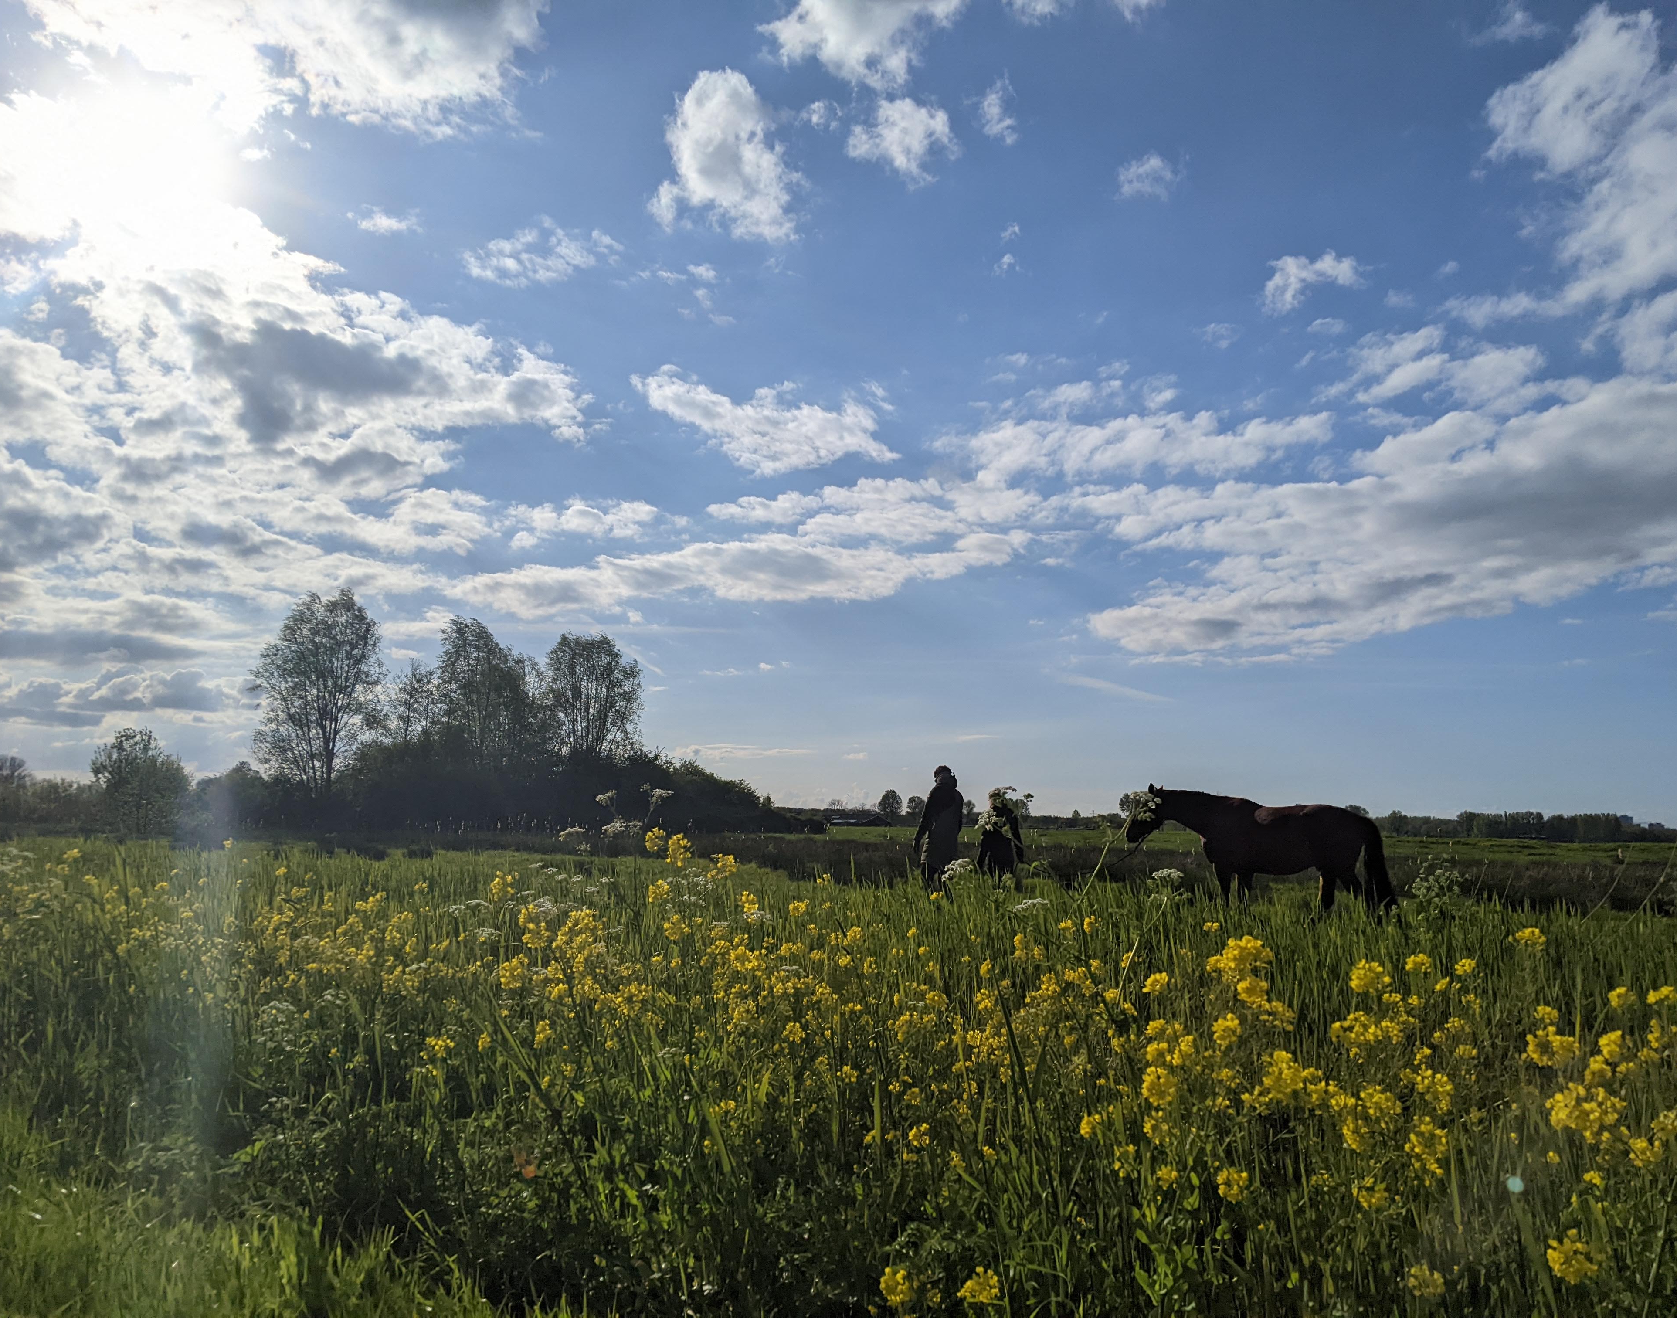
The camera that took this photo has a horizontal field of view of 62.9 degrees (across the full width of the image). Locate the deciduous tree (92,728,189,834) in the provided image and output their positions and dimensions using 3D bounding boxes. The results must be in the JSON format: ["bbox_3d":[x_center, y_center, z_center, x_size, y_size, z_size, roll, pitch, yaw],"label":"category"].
[{"bbox_3d":[-28.520,4.940,56.000,4.040,4.320,3.840,4,-8,-27],"label":"deciduous tree"}]

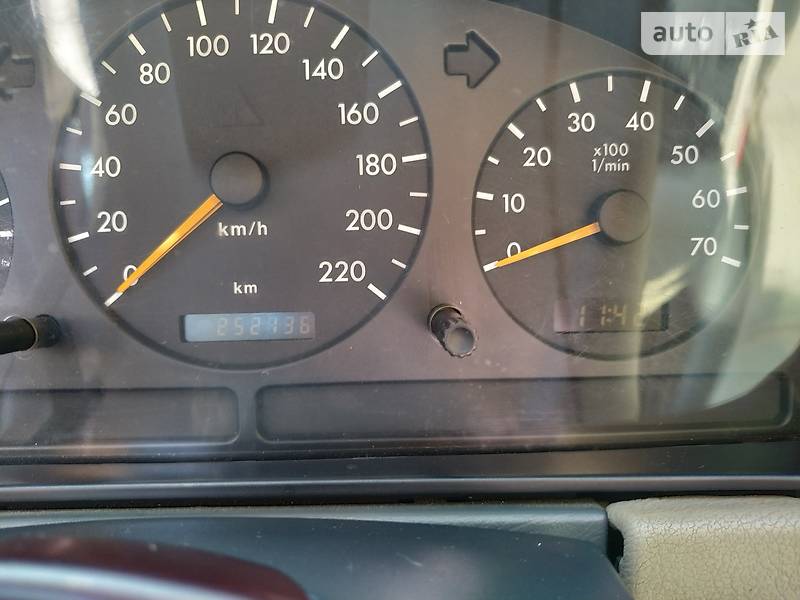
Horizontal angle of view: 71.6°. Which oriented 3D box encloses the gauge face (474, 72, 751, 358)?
[{"bbox_3d":[0.065,-0.026,0.170,0.086,0.087,0.010,-1,1,1],"label":"gauge face"}]

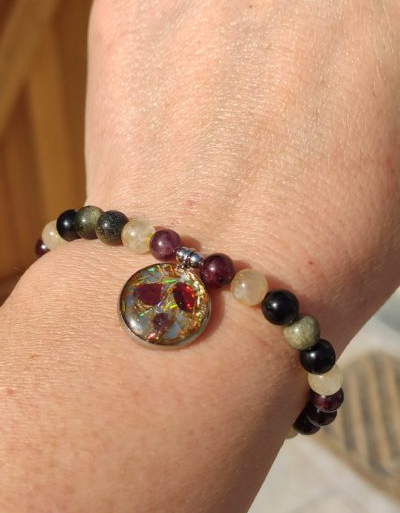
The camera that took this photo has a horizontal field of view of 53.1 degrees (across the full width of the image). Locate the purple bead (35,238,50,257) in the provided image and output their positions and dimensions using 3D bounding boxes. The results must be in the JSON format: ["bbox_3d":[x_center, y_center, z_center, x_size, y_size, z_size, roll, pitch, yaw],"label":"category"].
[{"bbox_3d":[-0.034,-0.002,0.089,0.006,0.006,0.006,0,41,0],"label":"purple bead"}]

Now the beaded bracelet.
[{"bbox_3d":[-0.010,0.021,0.085,0.077,0.057,0.021,22,48,17],"label":"beaded bracelet"}]

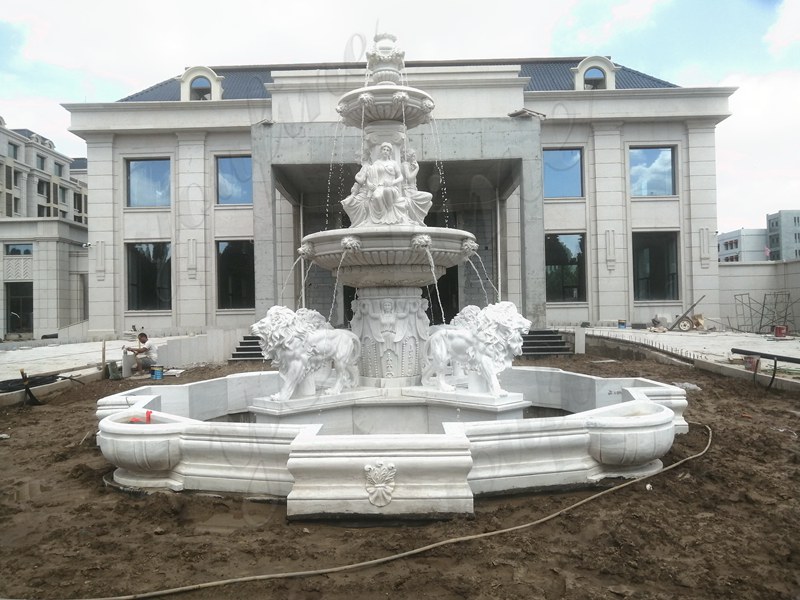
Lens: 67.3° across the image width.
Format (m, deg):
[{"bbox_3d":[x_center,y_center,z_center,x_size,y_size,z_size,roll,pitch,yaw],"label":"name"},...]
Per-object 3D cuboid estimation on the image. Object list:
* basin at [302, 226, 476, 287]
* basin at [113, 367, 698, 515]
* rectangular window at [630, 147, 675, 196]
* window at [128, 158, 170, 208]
[{"bbox_3d":[-0.144,-0.494,7.967,2.320,0.660,2.320,-1,-1,0],"label":"basin"},{"bbox_3d":[-0.110,1.420,7.925,7.100,0.560,7.000,-1,-1,1],"label":"basin"},{"bbox_3d":[10.734,-5.454,25.465,1.930,2.080,0.200,-1,-1,1],"label":"rectangular window"},{"bbox_3d":[-10.833,-5.047,25.810,1.930,2.070,0.200,-1,-1,1],"label":"window"}]

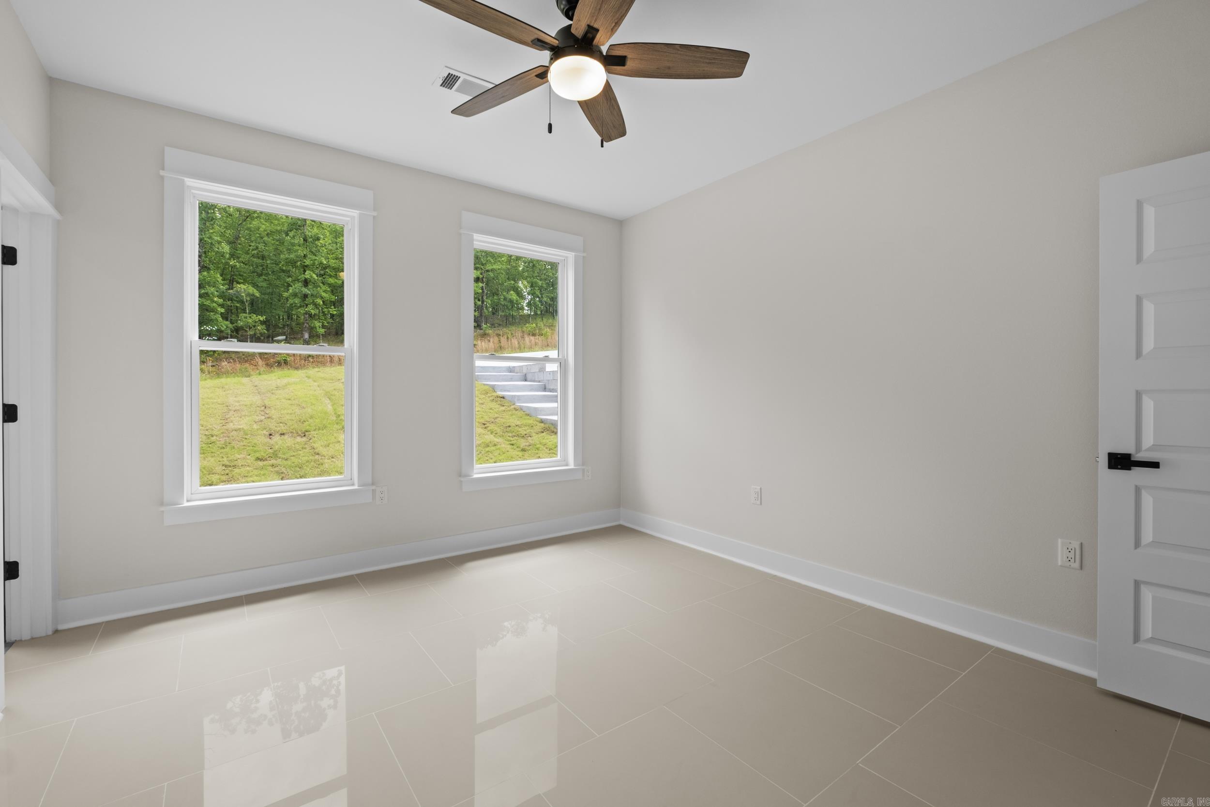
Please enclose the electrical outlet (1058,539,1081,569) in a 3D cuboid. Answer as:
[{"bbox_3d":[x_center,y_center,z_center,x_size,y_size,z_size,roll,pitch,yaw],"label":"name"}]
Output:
[{"bbox_3d":[2.009,0.649,2.173,0.010,0.117,0.075,0,0,-37],"label":"electrical outlet"}]

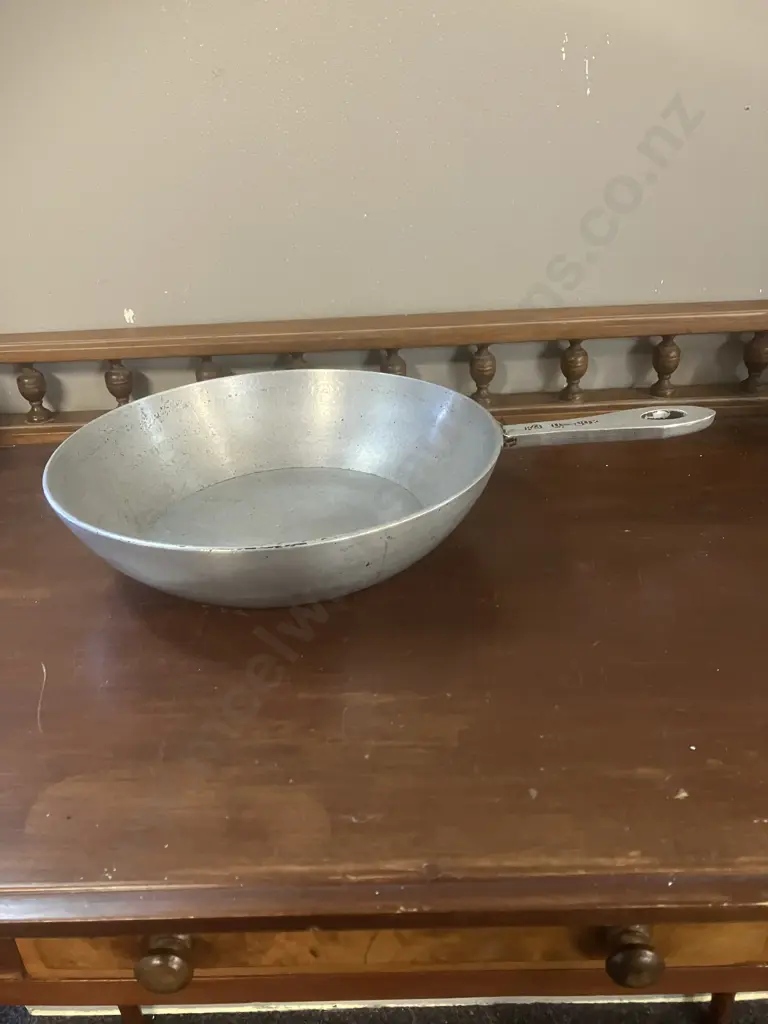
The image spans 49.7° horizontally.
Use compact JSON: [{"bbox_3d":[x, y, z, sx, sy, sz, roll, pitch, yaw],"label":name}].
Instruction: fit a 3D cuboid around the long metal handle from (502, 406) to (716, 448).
[{"bbox_3d":[0.161,-0.061,0.595,0.158,0.009,0.036,-5,28,-5],"label":"long metal handle"}]

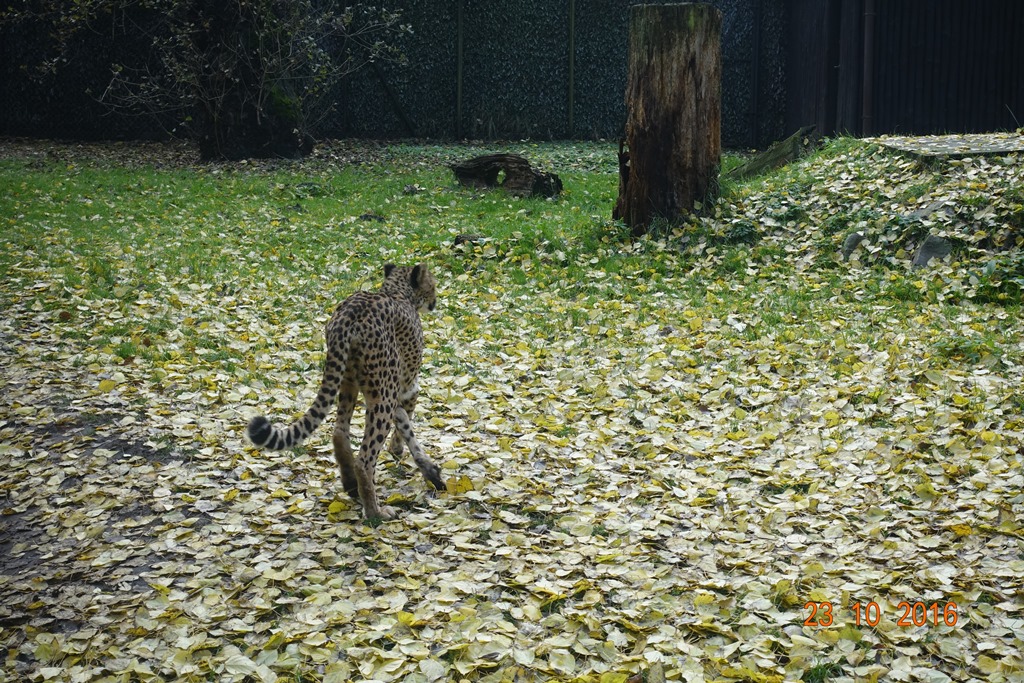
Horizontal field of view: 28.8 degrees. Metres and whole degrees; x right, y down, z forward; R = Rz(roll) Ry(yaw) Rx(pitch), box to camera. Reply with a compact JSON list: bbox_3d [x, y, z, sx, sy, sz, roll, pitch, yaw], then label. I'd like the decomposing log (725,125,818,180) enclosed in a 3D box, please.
[{"bbox_3d":[2.418,-1.766,18.700,0.980,0.270,0.300,-27,1,19],"label":"decomposing log"}]

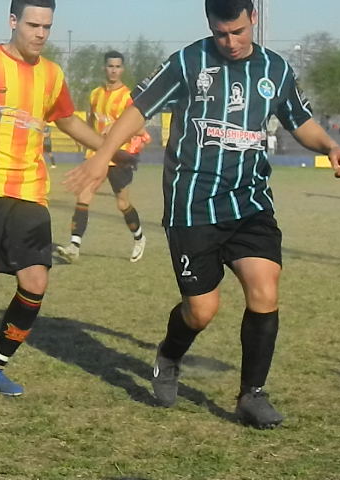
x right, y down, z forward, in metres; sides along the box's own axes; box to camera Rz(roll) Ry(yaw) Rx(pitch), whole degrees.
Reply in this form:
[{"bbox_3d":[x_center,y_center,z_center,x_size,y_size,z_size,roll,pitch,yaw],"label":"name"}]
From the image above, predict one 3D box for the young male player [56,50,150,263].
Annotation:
[{"bbox_3d":[-0.540,-0.675,12.700,0.600,1.710,0.520,4,5,33],"label":"young male player"}]

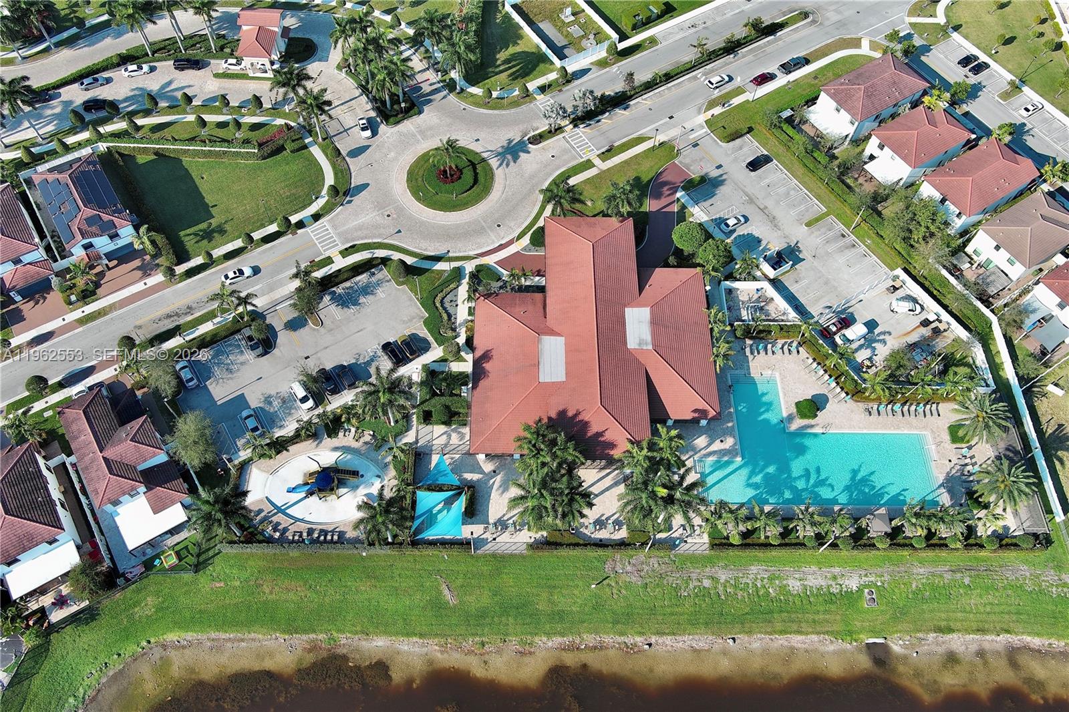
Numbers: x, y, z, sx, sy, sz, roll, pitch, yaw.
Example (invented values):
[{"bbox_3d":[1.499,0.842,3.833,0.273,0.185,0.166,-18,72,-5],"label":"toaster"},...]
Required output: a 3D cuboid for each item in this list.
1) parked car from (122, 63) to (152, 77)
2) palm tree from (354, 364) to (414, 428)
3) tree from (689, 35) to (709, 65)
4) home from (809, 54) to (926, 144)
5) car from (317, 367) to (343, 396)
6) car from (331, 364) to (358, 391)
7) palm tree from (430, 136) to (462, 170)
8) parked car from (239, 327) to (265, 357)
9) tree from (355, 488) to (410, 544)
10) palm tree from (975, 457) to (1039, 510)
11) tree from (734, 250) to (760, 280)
[{"bbox_3d":[-77.074,-55.344,166.891,4.850,1.450,1.850,-13,62,-8],"label":"parked car"},{"bbox_3d":[-21.330,7.770,125.608,8.200,10.800,8.200,3,60,0],"label":"palm tree"},{"bbox_3d":[30.964,-58.300,165.647,3.700,5.400,3.700,1,60,-2],"label":"tree"},{"bbox_3d":[62.296,-48.637,161.835,20.693,8.200,10.096,-29,65,-16],"label":"home"},{"bbox_3d":[-32.006,3.940,134.099,1.900,1.650,4.750,-29,65,-16],"label":"car"},{"bbox_3d":[-29.177,3.251,133.195,1.840,1.660,4.450,-28,65,-16],"label":"car"},{"bbox_3d":[-15.066,-34.083,151.206,5.300,7.900,5.300,3,60,0],"label":"palm tree"},{"bbox_3d":[-44.415,-2.180,135.829,1.840,1.650,4.550,-28,65,-16],"label":"parked car"},{"bbox_3d":[-19.611,22.541,113.801,7.400,11.200,7.400,1,60,-2],"label":"tree"},{"bbox_3d":[65.610,19.113,122.621,8.700,9.300,8.700,3,60,0],"label":"palm tree"},{"bbox_3d":[33.307,-13.224,138.856,4.300,6.900,4.300,1,60,-2],"label":"tree"}]

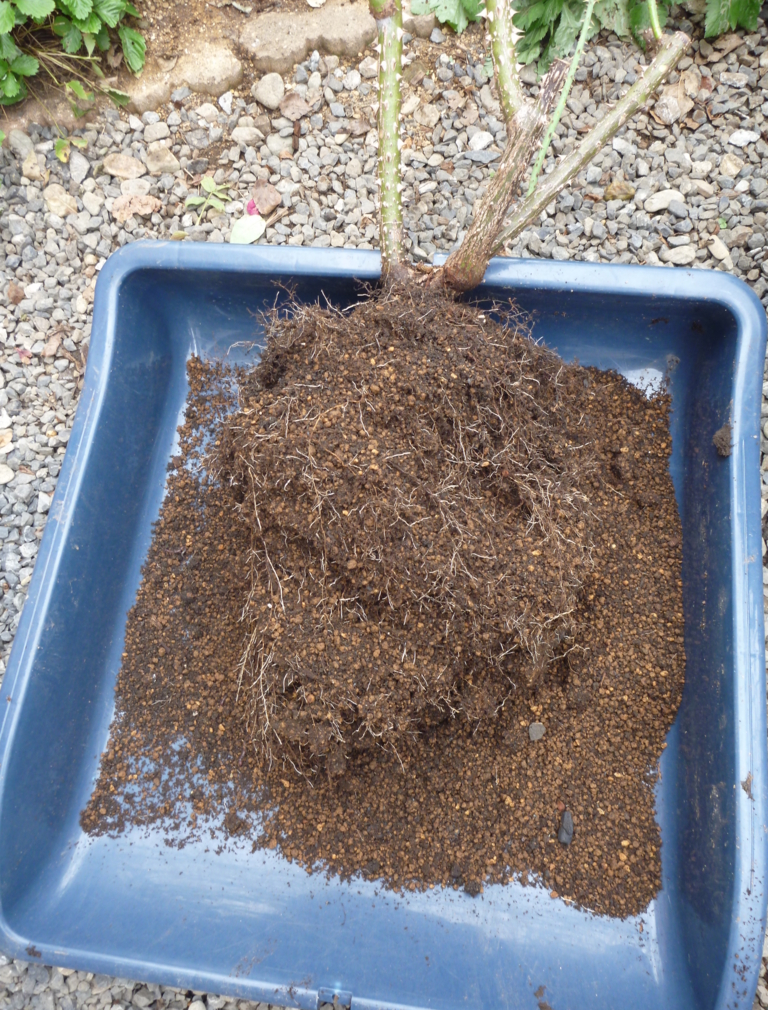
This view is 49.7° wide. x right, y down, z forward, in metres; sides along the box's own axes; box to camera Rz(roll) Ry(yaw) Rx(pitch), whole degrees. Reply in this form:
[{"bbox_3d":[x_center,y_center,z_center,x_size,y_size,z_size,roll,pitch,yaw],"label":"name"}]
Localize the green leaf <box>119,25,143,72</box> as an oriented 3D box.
[{"bbox_3d":[-0.307,-0.551,0.999,0.025,0.054,0.013,-20,24,-6],"label":"green leaf"}]

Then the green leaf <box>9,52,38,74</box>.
[{"bbox_3d":[-0.434,-0.533,1.000,0.036,0.010,0.023,-23,95,-8],"label":"green leaf"}]

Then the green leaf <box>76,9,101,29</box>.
[{"bbox_3d":[-0.354,-0.581,0.993,0.031,0.011,0.031,11,91,-8],"label":"green leaf"}]

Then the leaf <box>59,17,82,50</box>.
[{"bbox_3d":[-0.389,-0.583,1.029,0.026,0.010,0.036,4,100,-13],"label":"leaf"}]

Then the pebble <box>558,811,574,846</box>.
[{"bbox_3d":[0.149,0.263,0.674,0.012,0.009,0.026,7,67,7],"label":"pebble"}]

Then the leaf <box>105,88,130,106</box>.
[{"bbox_3d":[-0.331,-0.507,1.025,0.036,0.013,0.019,19,84,-3],"label":"leaf"}]

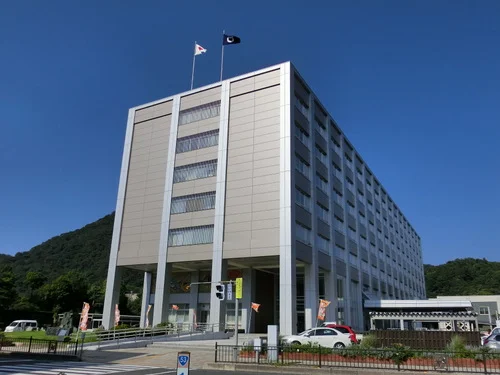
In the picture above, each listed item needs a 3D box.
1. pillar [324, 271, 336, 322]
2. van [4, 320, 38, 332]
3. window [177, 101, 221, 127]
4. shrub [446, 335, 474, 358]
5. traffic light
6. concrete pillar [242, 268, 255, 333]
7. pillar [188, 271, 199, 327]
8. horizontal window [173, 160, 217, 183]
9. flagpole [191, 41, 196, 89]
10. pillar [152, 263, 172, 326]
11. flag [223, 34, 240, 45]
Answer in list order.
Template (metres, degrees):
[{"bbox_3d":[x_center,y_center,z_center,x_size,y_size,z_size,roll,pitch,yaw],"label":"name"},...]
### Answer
[{"bbox_3d":[9.274,13.415,49.106,1.200,7.120,1.160,-9,-21,27],"label":"pillar"},{"bbox_3d":[-38.562,23.549,70.830,1.720,1.950,4.700,-6,-20,21],"label":"van"},{"bbox_3d":[-5.904,-8.594,49.229,5.949,1.971,0.180,-9,-21,27],"label":"window"},{"bbox_3d":[10.553,7.967,21.001,1.305,1.131,1.200,-7,-20,24],"label":"shrub"},{"bbox_3d":[-1.381,4.746,18.900,0.380,0.680,0.300,-16,-25,42],"label":"traffic light"},{"bbox_3d":[-0.237,12.826,48.031,1.140,7.120,1.200,-9,-21,27],"label":"concrete pillar"},{"bbox_3d":[-6.390,13.364,49.439,0.950,6.741,0.800,-9,-21,27],"label":"pillar"},{"bbox_3d":[-6.136,-1.773,47.139,5.912,1.982,0.250,-9,-21,27],"label":"horizontal window"},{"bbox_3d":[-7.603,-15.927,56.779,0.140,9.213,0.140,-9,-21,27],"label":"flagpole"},{"bbox_3d":[-9.202,11.585,44.467,1.080,6.868,0.991,-9,-21,27],"label":"pillar"},{"bbox_3d":[-2.343,-19.001,53.926,2.150,1.571,0.300,3,-19,-3],"label":"flag"}]

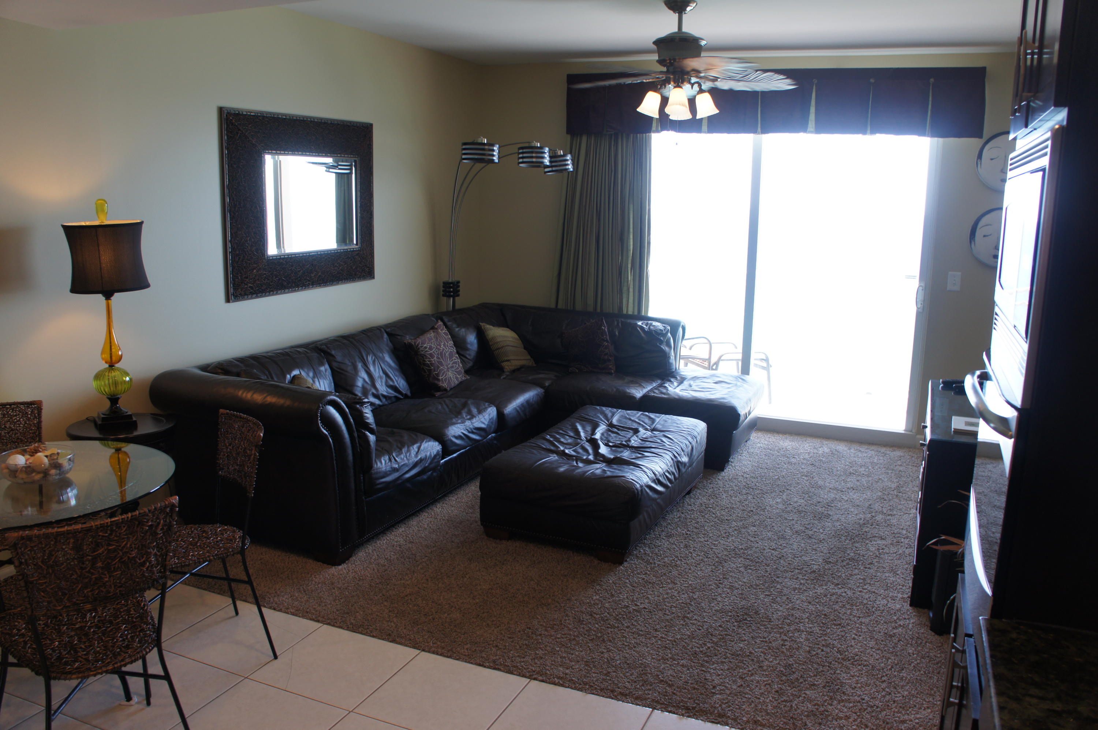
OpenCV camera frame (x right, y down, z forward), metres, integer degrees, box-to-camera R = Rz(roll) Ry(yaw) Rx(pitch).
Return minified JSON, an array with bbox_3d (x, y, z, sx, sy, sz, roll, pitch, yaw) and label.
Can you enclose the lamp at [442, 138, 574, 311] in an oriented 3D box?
[{"bbox_3d":[-0.388,-0.537,5.790,1.000,2.038,0.750,6,13,22],"label":"lamp"}]

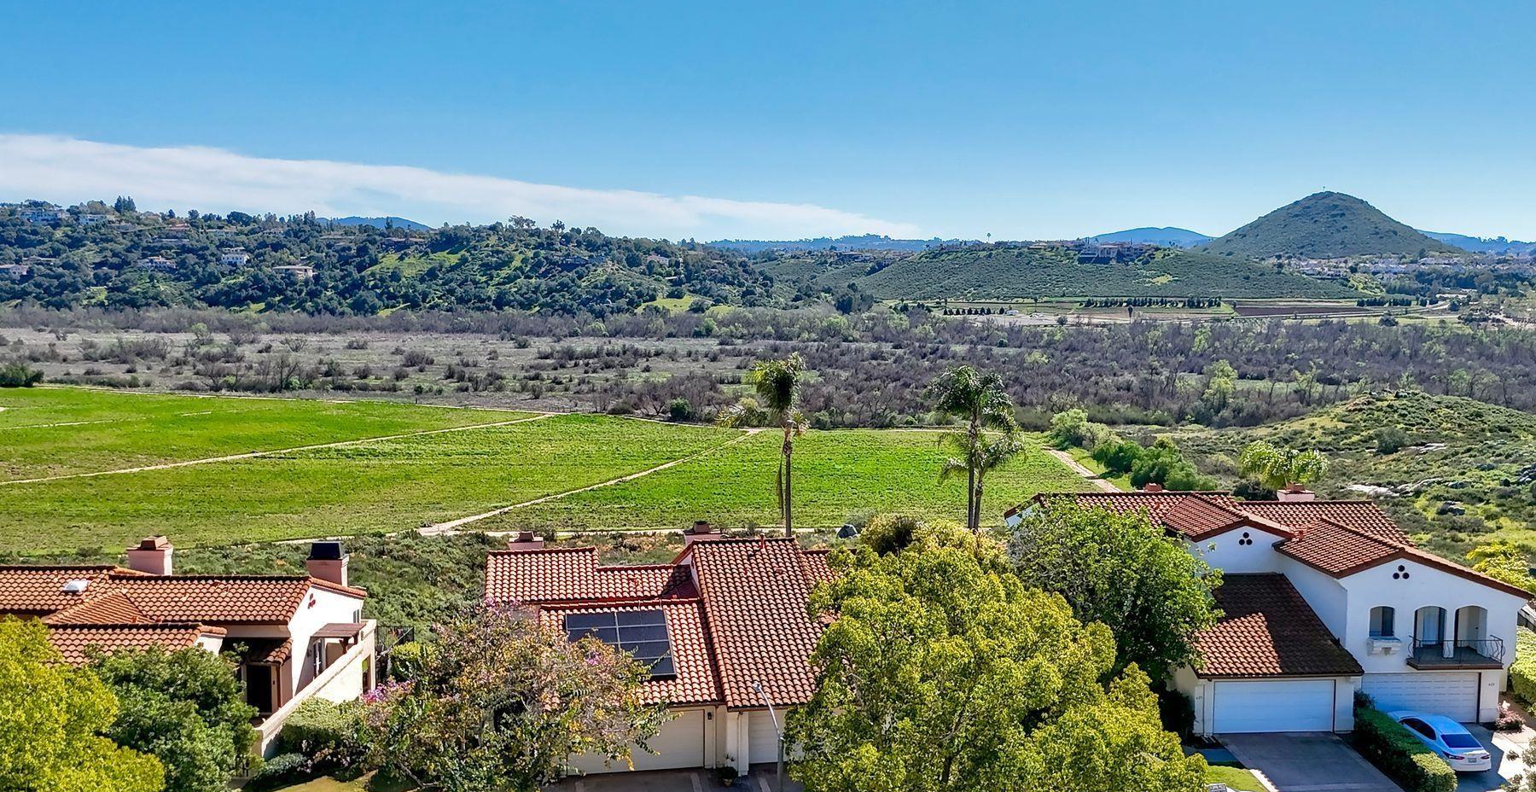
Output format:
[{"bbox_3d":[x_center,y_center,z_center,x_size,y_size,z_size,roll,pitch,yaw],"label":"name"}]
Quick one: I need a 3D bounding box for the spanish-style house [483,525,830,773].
[{"bbox_3d":[-3.741,9.509,48.136,16.400,6.600,17.800,-1,7,-11],"label":"spanish-style house"}]

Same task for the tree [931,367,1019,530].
[{"bbox_3d":[10.638,5.188,58.075,4.700,13.000,4.500,0,7,0],"label":"tree"}]

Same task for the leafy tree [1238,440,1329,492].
[{"bbox_3d":[28.884,6.912,62.818,5.100,8.500,5.000,0,7,0],"label":"leafy tree"}]

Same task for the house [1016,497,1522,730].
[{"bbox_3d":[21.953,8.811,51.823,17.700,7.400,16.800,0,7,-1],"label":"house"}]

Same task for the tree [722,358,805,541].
[{"bbox_3d":[-0.211,4.558,60.519,4.600,13.600,4.600,0,7,0],"label":"tree"}]

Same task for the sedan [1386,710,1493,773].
[{"bbox_3d":[26.041,12.988,43.398,1.810,1.455,4.780,0,7,-1],"label":"sedan"}]

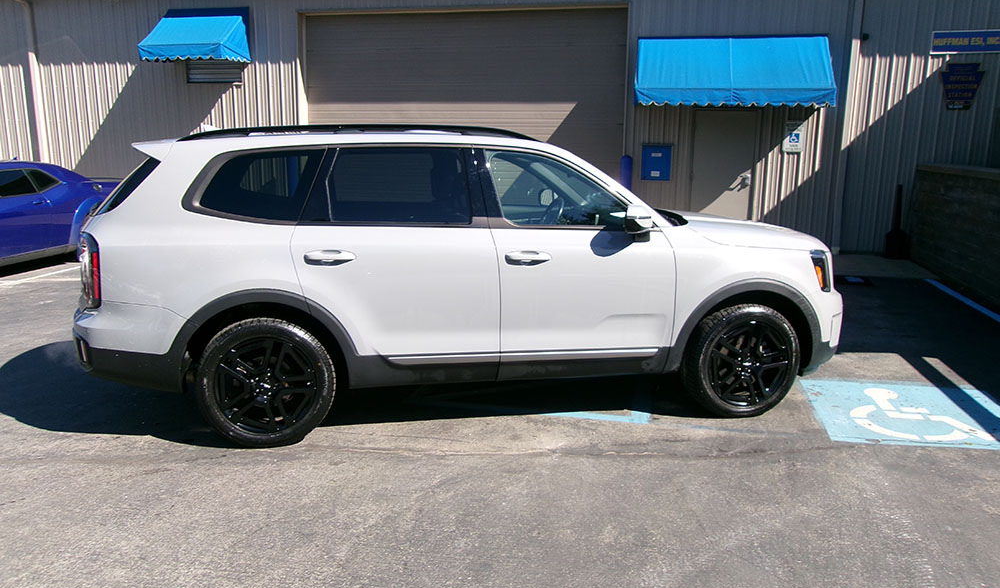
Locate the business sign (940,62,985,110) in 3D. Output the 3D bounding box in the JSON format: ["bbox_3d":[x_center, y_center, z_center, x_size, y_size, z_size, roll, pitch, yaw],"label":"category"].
[{"bbox_3d":[6.590,-2.966,11.146,0.590,0.660,0.050,3,13,12],"label":"business sign"}]

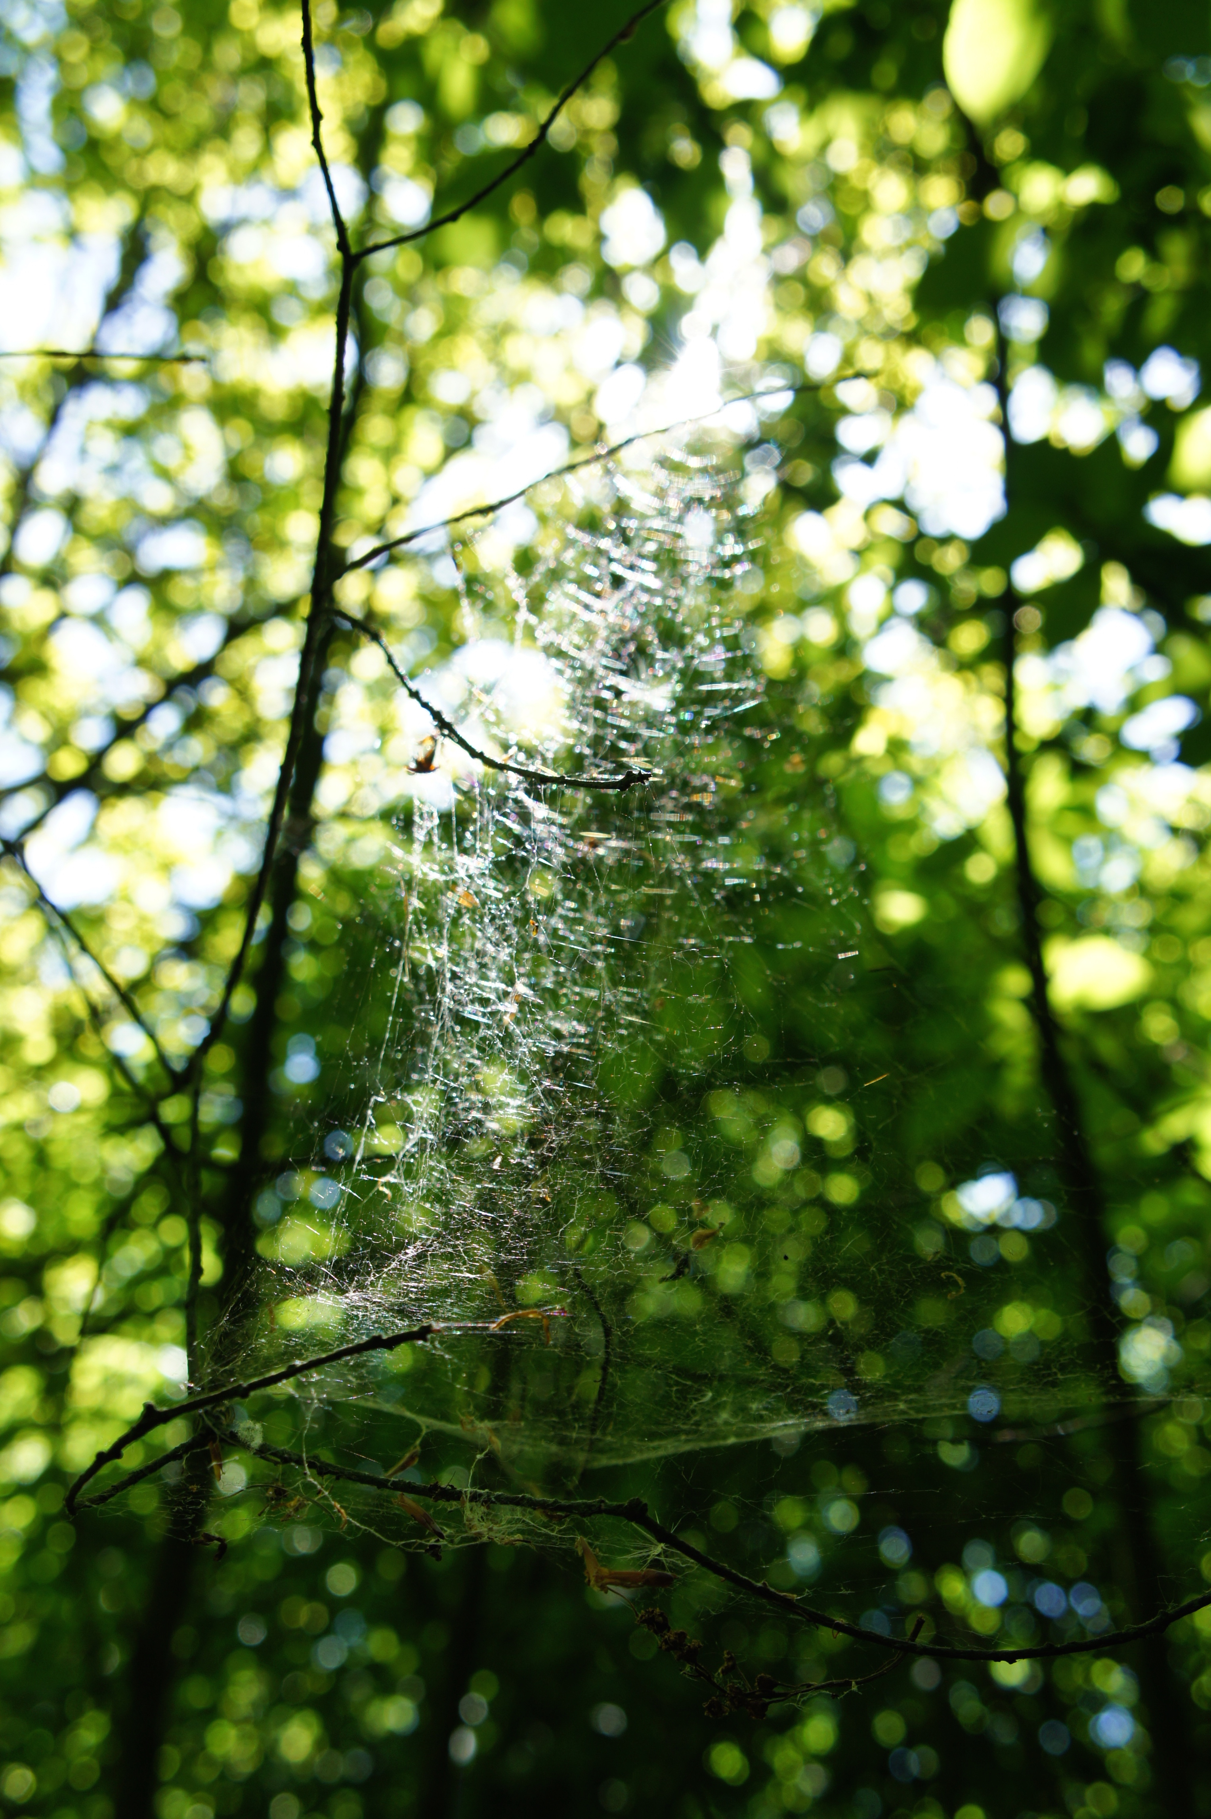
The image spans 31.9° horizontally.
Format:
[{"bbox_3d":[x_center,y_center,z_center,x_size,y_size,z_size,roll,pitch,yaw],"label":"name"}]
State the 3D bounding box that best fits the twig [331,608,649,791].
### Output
[{"bbox_3d":[-0.034,-0.062,0.630,0.095,0.048,0.030,-10,-24,23],"label":"twig"}]

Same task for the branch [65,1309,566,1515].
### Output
[{"bbox_3d":[-0.083,0.144,0.610,0.138,0.046,0.040,-3,-22,9],"label":"branch"}]

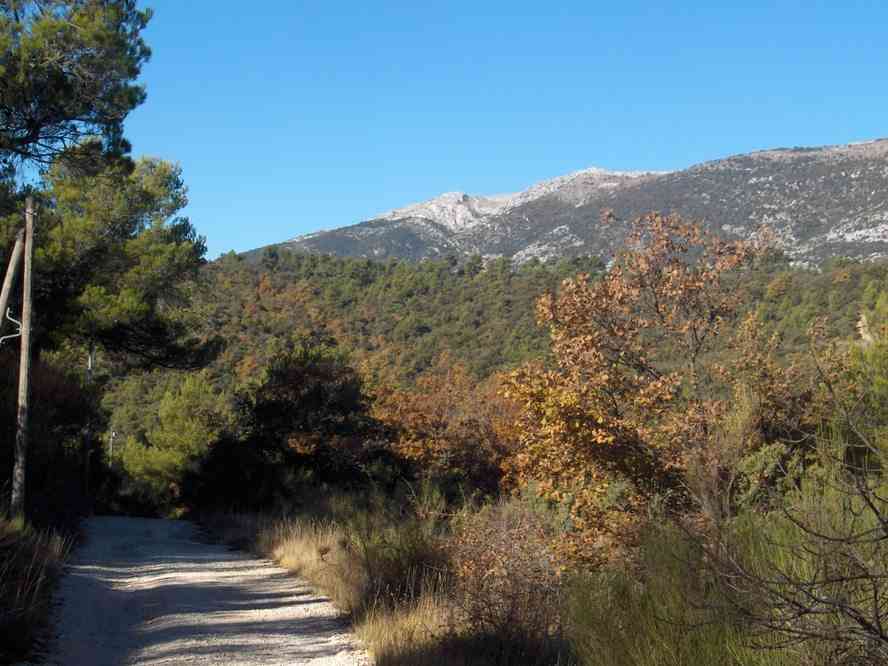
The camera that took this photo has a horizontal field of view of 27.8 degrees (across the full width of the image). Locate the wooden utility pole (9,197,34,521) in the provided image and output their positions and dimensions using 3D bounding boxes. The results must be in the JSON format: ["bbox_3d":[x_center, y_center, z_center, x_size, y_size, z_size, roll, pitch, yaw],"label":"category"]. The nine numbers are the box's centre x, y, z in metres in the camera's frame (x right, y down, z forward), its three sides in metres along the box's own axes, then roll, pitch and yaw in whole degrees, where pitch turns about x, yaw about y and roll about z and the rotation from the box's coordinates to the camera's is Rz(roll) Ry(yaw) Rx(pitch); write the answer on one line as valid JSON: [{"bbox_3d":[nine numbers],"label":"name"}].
[{"bbox_3d":[-7.737,0.473,33.060,0.210,5.990,0.210,2,-1,0],"label":"wooden utility pole"}]

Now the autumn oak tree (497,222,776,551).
[{"bbox_3d":[2.412,0.733,22.500,3.300,4.500,3.100,1,-1,0],"label":"autumn oak tree"}]

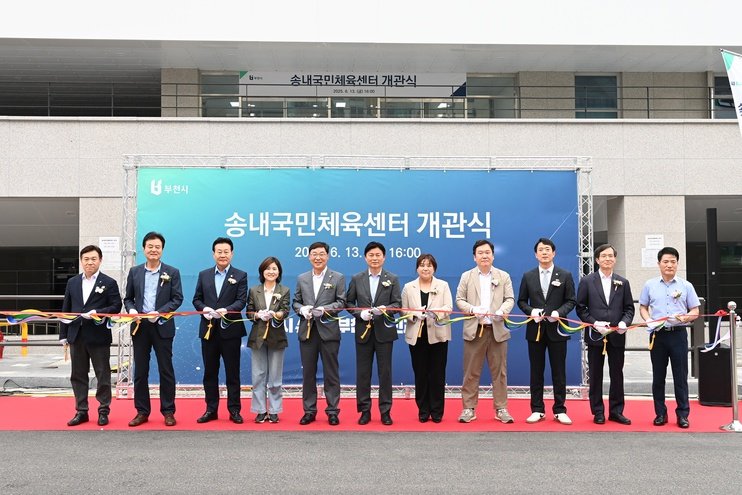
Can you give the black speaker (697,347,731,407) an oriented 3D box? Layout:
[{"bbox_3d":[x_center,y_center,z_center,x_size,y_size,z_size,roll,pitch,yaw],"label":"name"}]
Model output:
[{"bbox_3d":[3.700,1.380,7.570,0.360,0.600,0.360,-1,-2,15],"label":"black speaker"}]

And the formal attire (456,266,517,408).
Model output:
[{"bbox_3d":[1.111,0.887,6.830,0.560,1.400,0.370,0,-1,6],"label":"formal attire"}]

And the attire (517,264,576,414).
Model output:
[{"bbox_3d":[1.703,0.893,6.800,0.571,1.455,0.360,0,-2,8],"label":"attire"}]

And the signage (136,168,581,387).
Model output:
[{"bbox_3d":[-0.135,0.338,7.900,5.000,2.450,0.050,0,-2,0],"label":"signage"}]

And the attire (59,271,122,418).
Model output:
[{"bbox_3d":[-2.692,0.922,6.750,0.550,1.400,0.380,0,-1,-2],"label":"attire"}]

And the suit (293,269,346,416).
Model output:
[{"bbox_3d":[-0.494,0.912,6.730,0.508,1.421,0.360,0,-2,-2],"label":"suit"}]

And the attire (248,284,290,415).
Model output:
[{"bbox_3d":[-0.993,0.978,6.790,0.418,1.279,0.330,0,-2,-5],"label":"attire"}]

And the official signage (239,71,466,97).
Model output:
[{"bbox_3d":[-0.404,-3.621,15.500,5.030,0.570,0.050,0,-1,-1],"label":"official signage"}]

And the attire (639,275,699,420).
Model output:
[{"bbox_3d":[2.854,0.944,6.680,0.550,1.390,0.360,0,-1,16],"label":"attire"}]

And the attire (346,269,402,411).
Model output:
[{"bbox_3d":[0.034,0.912,6.800,0.540,1.410,0.370,0,-1,0],"label":"attire"}]

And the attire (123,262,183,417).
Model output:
[{"bbox_3d":[-2.076,0.874,6.660,0.559,1.463,0.360,0,-2,-5],"label":"attire"}]

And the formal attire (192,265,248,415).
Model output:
[{"bbox_3d":[-1.460,0.893,6.800,0.532,1.455,0.360,0,-2,-6],"label":"formal attire"}]

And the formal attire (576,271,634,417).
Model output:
[{"bbox_3d":[2.265,0.927,6.770,0.549,1.410,0.360,0,-2,10],"label":"formal attire"}]

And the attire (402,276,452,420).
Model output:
[{"bbox_3d":[0.555,0.984,6.860,0.490,1.400,0.360,0,-1,3],"label":"attire"}]

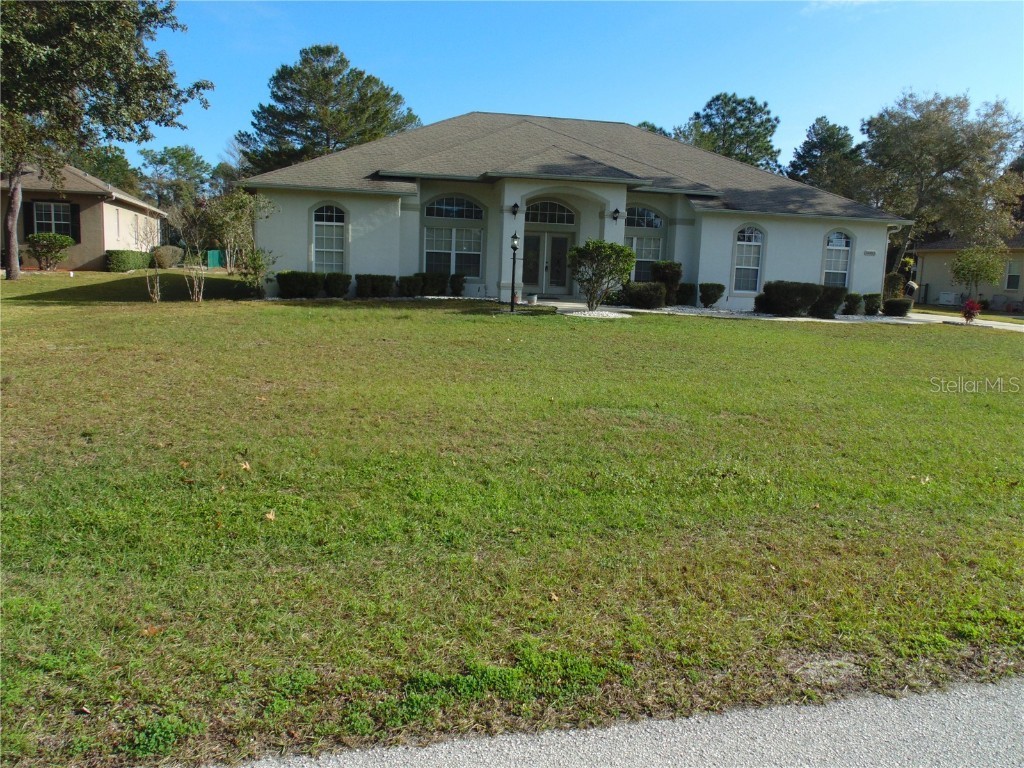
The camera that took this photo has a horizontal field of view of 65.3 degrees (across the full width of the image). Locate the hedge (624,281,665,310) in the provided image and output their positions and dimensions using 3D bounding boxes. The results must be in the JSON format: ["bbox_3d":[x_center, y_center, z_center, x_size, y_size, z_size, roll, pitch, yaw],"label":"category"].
[{"bbox_3d":[4.164,-2.781,25.100,1.350,0.850,1.100,1,8,-12],"label":"hedge"}]

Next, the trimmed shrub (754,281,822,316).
[{"bbox_3d":[8.968,-2.767,26.000,1.850,1.130,1.150,1,8,-10],"label":"trimmed shrub"}]

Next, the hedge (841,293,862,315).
[{"bbox_3d":[11.553,-2.714,27.100,0.660,0.730,0.640,1,8,-10],"label":"hedge"}]

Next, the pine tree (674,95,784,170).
[{"bbox_3d":[15.527,-13.656,57.985,7.600,14.300,7.600,1,8,-10],"label":"pine tree"}]

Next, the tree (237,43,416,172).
[{"bbox_3d":[-11.365,-13.297,48.974,10.600,14.000,10.000,1,8,-12],"label":"tree"}]

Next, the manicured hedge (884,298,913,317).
[{"bbox_3d":[13.332,-2.633,27.600,0.950,0.600,0.900,1,8,-10],"label":"manicured hedge"}]

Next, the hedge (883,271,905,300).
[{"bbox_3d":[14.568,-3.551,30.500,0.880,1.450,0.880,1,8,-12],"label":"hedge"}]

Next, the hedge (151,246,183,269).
[{"bbox_3d":[-16.963,-6.256,39.500,1.450,1.120,1.400,1,8,-10],"label":"hedge"}]

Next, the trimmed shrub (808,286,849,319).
[{"bbox_3d":[10.263,-2.643,25.900,1.120,1.020,1.050,1,8,-10],"label":"trimmed shrub"}]

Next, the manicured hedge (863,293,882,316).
[{"bbox_3d":[12.457,-2.747,27.600,0.650,0.760,0.620,1,8,-12],"label":"manicured hedge"}]

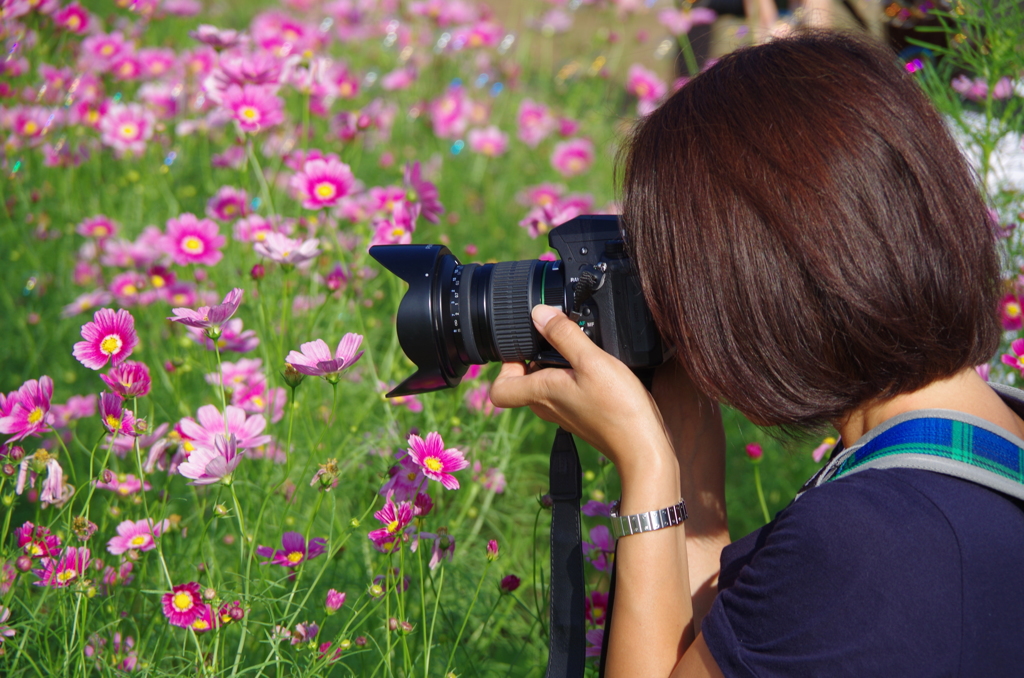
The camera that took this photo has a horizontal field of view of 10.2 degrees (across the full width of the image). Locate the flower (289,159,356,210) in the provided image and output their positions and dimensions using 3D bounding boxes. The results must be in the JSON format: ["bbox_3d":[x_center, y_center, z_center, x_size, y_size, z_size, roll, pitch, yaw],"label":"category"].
[{"bbox_3d":[-0.174,-0.143,5.300,0.058,0.055,0.018,1,-30,6],"label":"flower"}]

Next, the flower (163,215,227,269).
[{"bbox_3d":[-0.257,-0.081,4.650,0.050,0.047,0.018,0,-22,-3],"label":"flower"}]

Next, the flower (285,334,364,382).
[{"bbox_3d":[-0.134,0.015,4.100,0.056,0.027,0.053,-15,9,0],"label":"flower"}]

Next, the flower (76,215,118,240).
[{"bbox_3d":[-0.398,-0.107,5.500,0.039,0.014,0.038,0,37,0],"label":"flower"}]

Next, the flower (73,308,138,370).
[{"bbox_3d":[-0.292,0.000,4.120,0.047,0.045,0.016,1,-14,6],"label":"flower"}]

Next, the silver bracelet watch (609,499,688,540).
[{"bbox_3d":[0.088,0.113,3.700,0.050,0.022,0.054,1,23,21],"label":"silver bracelet watch"}]

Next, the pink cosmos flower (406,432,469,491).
[{"bbox_3d":[-0.049,0.080,3.740,0.041,0.039,0.015,-2,-17,-8],"label":"pink cosmos flower"}]

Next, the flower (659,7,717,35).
[{"bbox_3d":[0.208,-0.378,6.800,0.058,0.028,0.055,0,6,0],"label":"flower"}]

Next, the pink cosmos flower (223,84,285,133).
[{"bbox_3d":[-0.216,-0.193,4.800,0.052,0.050,0.020,-1,-36,-8],"label":"pink cosmos flower"}]

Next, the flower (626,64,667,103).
[{"bbox_3d":[0.145,-0.276,6.200,0.041,0.041,0.020,-3,-23,-20],"label":"flower"}]

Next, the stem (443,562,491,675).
[{"bbox_3d":[-0.032,0.197,4.050,0.004,0.086,0.004,23,7,0],"label":"stem"}]

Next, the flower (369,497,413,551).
[{"bbox_3d":[-0.084,0.129,4.000,0.034,0.037,0.018,6,-20,35],"label":"flower"}]

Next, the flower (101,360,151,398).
[{"bbox_3d":[-0.277,0.029,4.120,0.035,0.024,0.033,-6,21,0],"label":"flower"}]

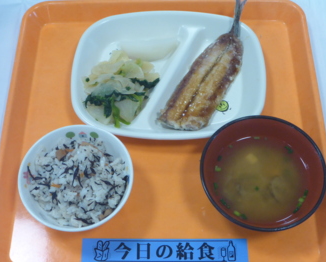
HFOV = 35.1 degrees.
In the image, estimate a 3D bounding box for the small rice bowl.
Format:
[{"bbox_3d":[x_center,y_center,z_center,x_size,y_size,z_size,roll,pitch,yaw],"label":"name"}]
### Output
[{"bbox_3d":[-0.080,0.054,0.500,0.106,0.054,0.106,0,62,0],"label":"small rice bowl"}]

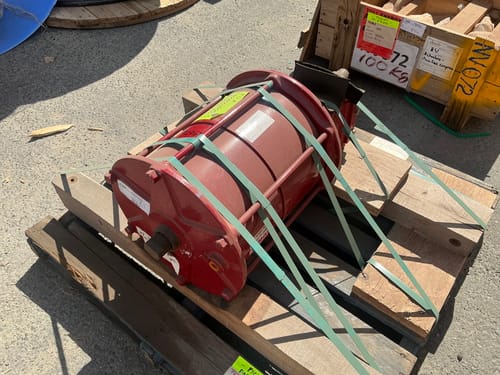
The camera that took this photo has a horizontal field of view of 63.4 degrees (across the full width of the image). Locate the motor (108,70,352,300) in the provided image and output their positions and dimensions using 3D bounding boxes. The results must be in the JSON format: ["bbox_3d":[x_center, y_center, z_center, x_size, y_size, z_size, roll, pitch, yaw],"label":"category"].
[{"bbox_3d":[-0.023,-0.052,1.110,0.441,0.435,0.615,30,55,25],"label":"motor"}]

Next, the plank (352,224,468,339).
[{"bbox_3d":[0.499,0.273,1.264,0.238,0.041,0.318,30,55,25],"label":"plank"}]

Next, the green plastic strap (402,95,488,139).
[{"bbox_3d":[0.927,-0.344,1.969,0.467,0.021,0.119,35,58,28],"label":"green plastic strap"}]

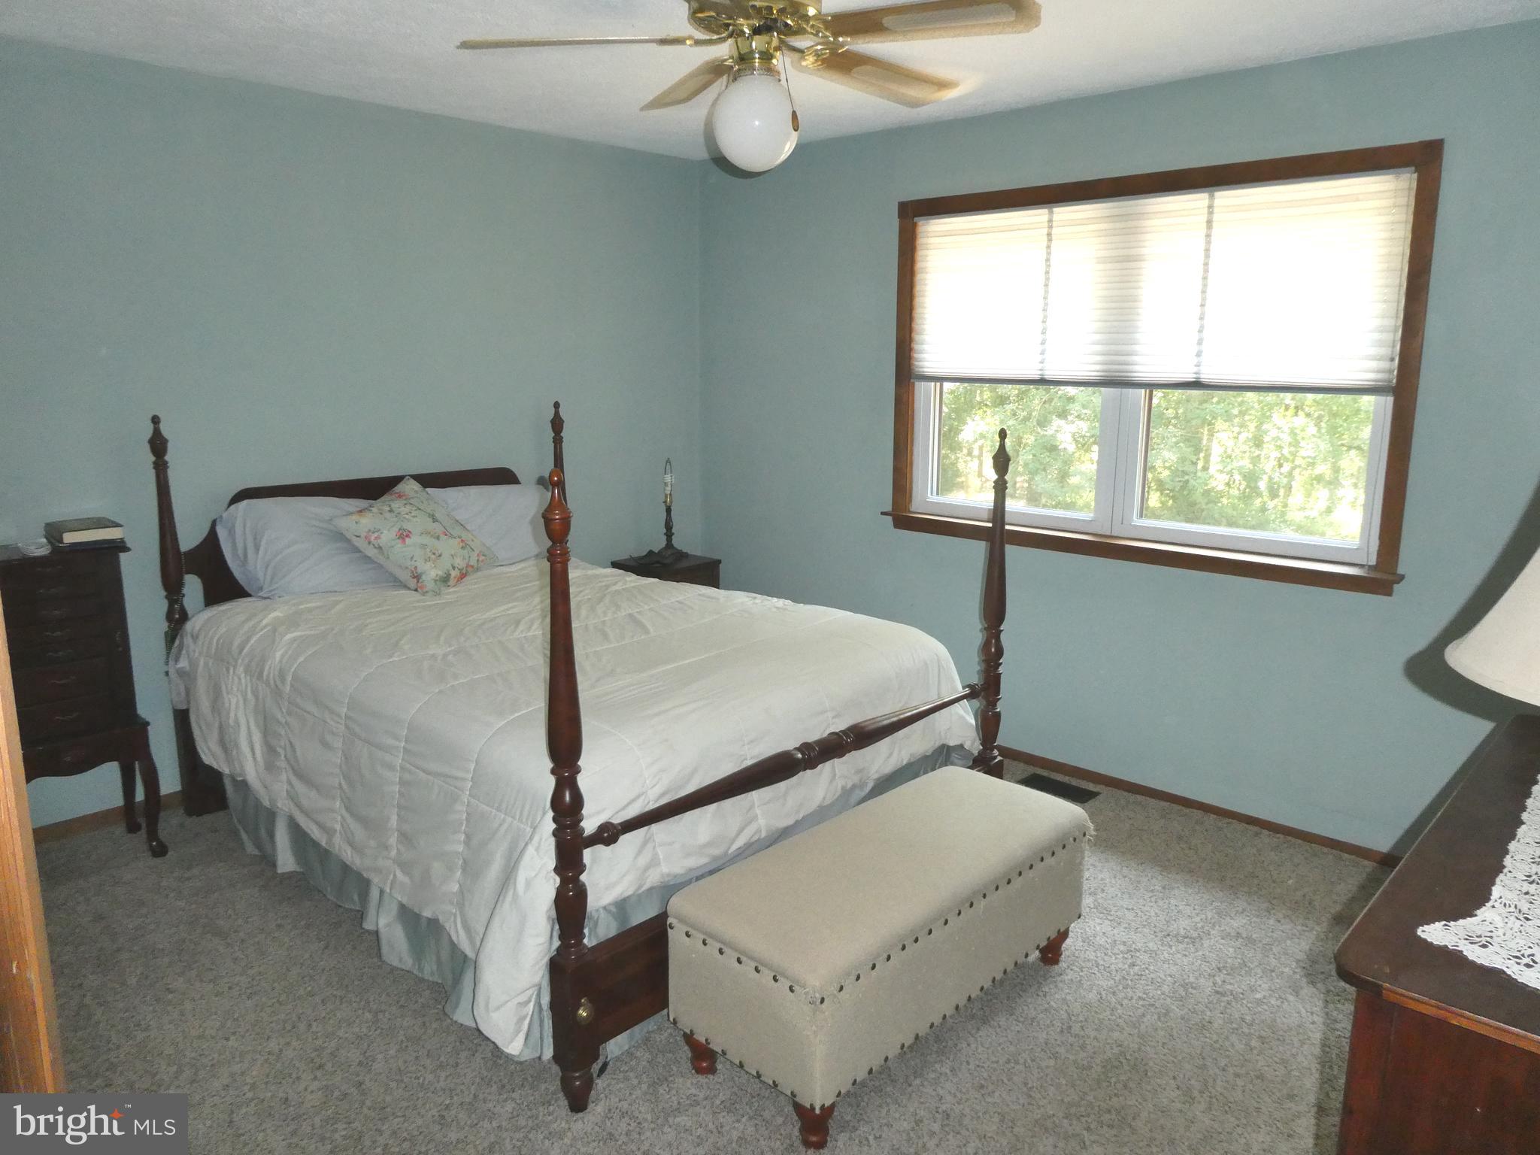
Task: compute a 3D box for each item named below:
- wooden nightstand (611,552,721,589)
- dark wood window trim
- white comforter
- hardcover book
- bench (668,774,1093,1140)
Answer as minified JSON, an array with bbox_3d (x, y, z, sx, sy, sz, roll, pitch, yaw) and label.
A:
[{"bbox_3d":[-0.477,0.232,5.011,0.340,0.627,0.375,11,16,42],"label":"wooden nightstand"},{"bbox_3d":[1.192,-0.718,3.745,1.915,1.308,0.090,11,16,42],"label":"dark wood window trim"},{"bbox_3d":[-0.609,0.449,3.369,1.980,0.610,1.710,11,16,42],"label":"white comforter"},{"bbox_3d":[-2.098,-0.139,3.271,0.240,0.047,0.167,11,16,42],"label":"hardcover book"},{"bbox_3d":[0.302,0.848,2.596,0.445,0.390,1.070,11,16,42],"label":"bench"}]

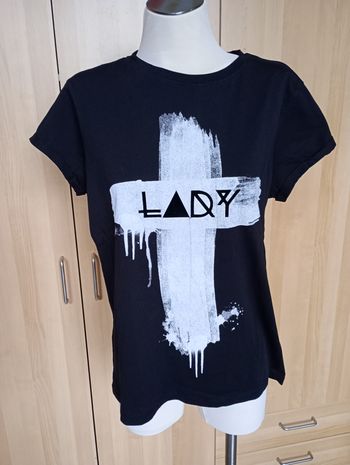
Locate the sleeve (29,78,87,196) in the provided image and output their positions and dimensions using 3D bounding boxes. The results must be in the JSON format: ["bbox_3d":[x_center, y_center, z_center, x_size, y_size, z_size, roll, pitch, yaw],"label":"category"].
[{"bbox_3d":[-0.217,-0.177,0.700,0.112,0.212,0.120,-1,17,0],"label":"sleeve"}]

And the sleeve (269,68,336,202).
[{"bbox_3d":[0.239,-0.182,0.705,0.130,0.235,0.125,-1,17,0],"label":"sleeve"}]

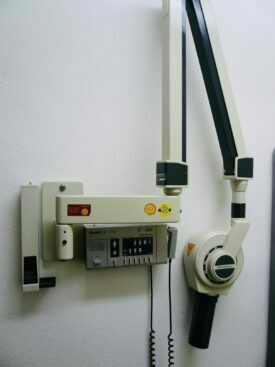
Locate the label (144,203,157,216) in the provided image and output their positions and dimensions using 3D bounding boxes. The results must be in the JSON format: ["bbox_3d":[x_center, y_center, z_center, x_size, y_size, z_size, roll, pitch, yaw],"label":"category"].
[{"bbox_3d":[0.045,0.091,1.037,0.041,0.042,0.002,0,3,-4],"label":"label"}]

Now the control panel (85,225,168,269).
[{"bbox_3d":[-0.042,0.230,1.121,0.293,0.142,0.085,-1,3,-12],"label":"control panel"}]

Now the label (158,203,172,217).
[{"bbox_3d":[0.098,0.093,1.040,0.046,0.045,0.002,0,3,-4],"label":"label"}]

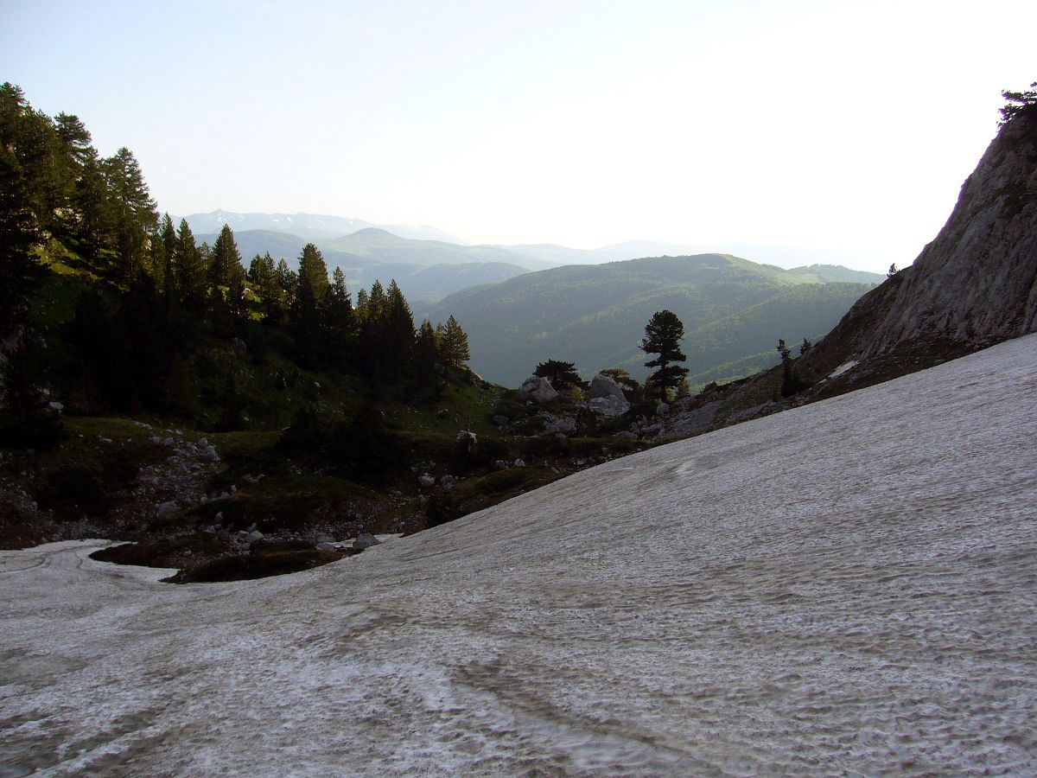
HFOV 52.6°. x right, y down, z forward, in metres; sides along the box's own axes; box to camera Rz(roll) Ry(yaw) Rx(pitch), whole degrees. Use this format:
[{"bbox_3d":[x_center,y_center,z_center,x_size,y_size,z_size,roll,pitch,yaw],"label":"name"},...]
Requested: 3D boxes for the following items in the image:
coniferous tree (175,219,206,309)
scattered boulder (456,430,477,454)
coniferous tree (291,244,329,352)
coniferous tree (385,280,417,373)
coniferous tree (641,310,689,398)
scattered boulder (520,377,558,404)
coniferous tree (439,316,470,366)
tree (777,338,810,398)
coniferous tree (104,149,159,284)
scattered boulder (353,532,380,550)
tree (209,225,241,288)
[{"bbox_3d":[-28.463,-10.913,91.000,2.565,7.871,2.565,0,8,0],"label":"coniferous tree"},{"bbox_3d":[-3.291,3.345,66.000,1.372,1.311,1.166,0,8,0],"label":"scattered boulder"},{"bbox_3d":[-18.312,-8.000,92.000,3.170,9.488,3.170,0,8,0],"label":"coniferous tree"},{"bbox_3d":[-10.463,-5.481,93.000,2.767,8.354,2.767,0,8,0],"label":"coniferous tree"},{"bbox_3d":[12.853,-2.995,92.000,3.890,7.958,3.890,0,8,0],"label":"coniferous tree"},{"bbox_3d":[1.704,0.036,88.000,3.236,2.108,2.751,0,8,0],"label":"scattered boulder"},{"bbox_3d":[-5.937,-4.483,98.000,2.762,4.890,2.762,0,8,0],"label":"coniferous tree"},{"bbox_3d":[20.935,-1.615,80.000,2.380,4.658,2.380,0,8,0],"label":"tree"},{"bbox_3d":[-32.602,-14.542,88.000,4.410,11.564,4.410,0,8,0],"label":"coniferous tree"},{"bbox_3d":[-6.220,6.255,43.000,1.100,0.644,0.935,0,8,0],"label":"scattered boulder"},{"bbox_3d":[-27.422,-12.156,98.000,3.069,6.684,3.069,0,8,0],"label":"tree"}]

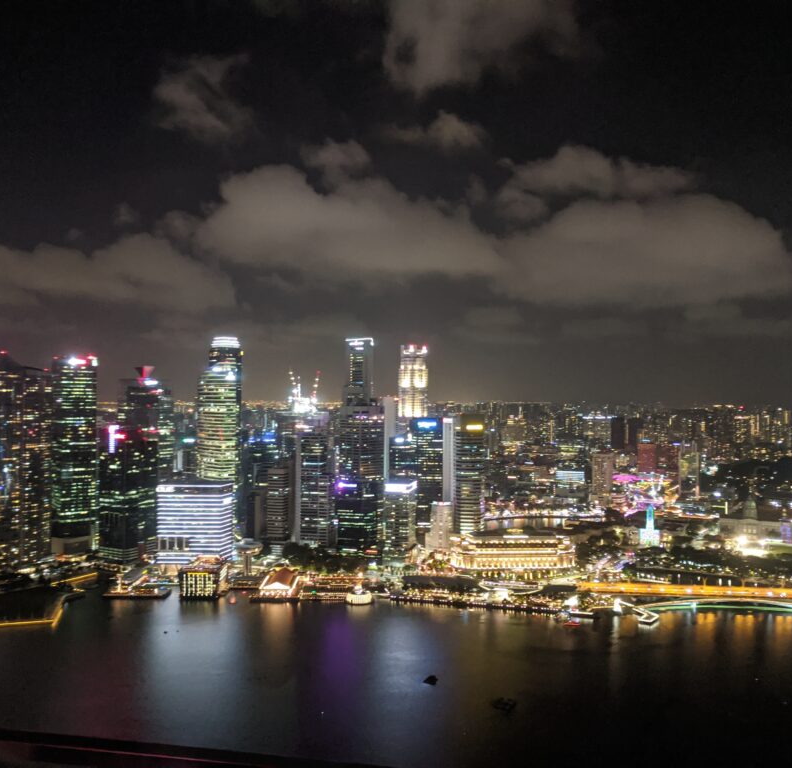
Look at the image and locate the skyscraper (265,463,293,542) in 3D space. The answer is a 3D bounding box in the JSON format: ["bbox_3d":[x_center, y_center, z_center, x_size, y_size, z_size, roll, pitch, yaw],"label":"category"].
[{"bbox_3d":[-142.730,153.220,935.630,24.000,110.000,28.000,0,-1,14],"label":"skyscraper"}]

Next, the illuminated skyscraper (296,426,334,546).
[{"bbox_3d":[-99.130,129.460,950.020,38.000,158.000,32.000,0,-1,13],"label":"illuminated skyscraper"}]

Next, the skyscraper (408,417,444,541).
[{"bbox_3d":[40.650,130.620,1033.220,46.000,171.000,38.000,0,-1,0],"label":"skyscraper"}]

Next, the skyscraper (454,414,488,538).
[{"bbox_3d":[93.750,128.050,983.250,40.000,175.000,33.000,0,-1,0],"label":"skyscraper"}]

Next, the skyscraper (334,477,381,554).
[{"bbox_3d":[-46.790,161.840,942.490,43.000,93.000,40.000,0,-1,17],"label":"skyscraper"}]

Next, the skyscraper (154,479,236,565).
[{"bbox_3d":[-220.290,158.830,849.530,71.000,96.000,48.000,0,-1,2],"label":"skyscraper"}]

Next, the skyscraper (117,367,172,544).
[{"bbox_3d":[-381.570,94.250,1164.740,55.000,245.000,54.000,0,-1,20],"label":"skyscraper"}]

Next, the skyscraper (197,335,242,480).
[{"bbox_3d":[-226.980,79.640,986.940,48.000,270.000,44.000,0,-1,0],"label":"skyscraper"}]

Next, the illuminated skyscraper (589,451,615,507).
[{"bbox_3d":[370.450,172.530,1372.660,42.000,97.000,30.000,0,-1,15],"label":"illuminated skyscraper"}]

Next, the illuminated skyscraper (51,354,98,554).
[{"bbox_3d":[-403.030,87.170,963.710,50.000,243.000,42.000,0,-1,-26],"label":"illuminated skyscraper"}]

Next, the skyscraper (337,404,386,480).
[{"bbox_3d":[-46.660,116.430,1010.240,42.000,186.000,42.000,1,-1,-40],"label":"skyscraper"}]

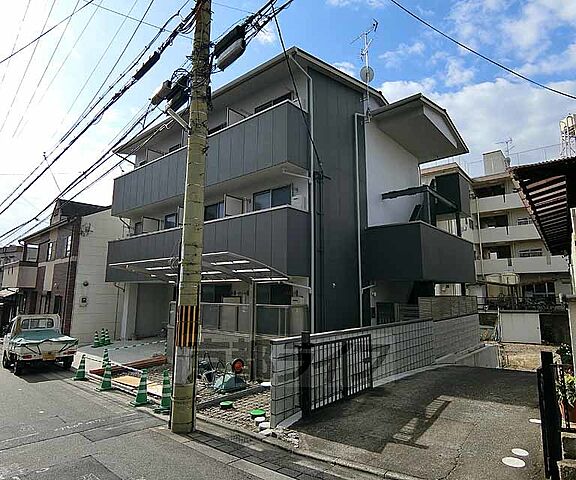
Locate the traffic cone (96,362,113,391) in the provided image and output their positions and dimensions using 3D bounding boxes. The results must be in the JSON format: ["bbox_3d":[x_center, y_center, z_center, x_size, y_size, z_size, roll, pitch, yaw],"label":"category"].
[{"bbox_3d":[-4.483,3.329,8.147,0.360,0.700,0.360,-7,-11,43],"label":"traffic cone"}]

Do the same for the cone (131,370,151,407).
[{"bbox_3d":[-3.000,3.030,6.847,0.360,0.700,0.360,-7,-11,43],"label":"cone"}]

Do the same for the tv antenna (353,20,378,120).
[{"bbox_3d":[2.964,-6.206,12.410,0.600,3.750,1.250,5,-9,-33],"label":"tv antenna"}]

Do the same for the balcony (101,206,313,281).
[{"bbox_3d":[-3.880,0.540,12.161,10.888,1.796,0.952,-6,-10,39],"label":"balcony"}]

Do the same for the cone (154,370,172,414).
[{"bbox_3d":[-2.153,2.662,5.847,0.360,0.700,0.360,-7,-11,43],"label":"cone"}]

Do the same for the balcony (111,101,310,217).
[{"bbox_3d":[-3.823,-2.396,12.510,10.730,1.743,0.952,-6,-10,39],"label":"balcony"}]

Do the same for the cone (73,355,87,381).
[{"bbox_3d":[-5.985,3.686,9.597,0.360,0.700,0.360,-7,-11,43],"label":"cone"}]

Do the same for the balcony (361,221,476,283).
[{"bbox_3d":[5.923,0.827,13.853,1.990,1.843,7.960,-6,-10,39],"label":"balcony"}]

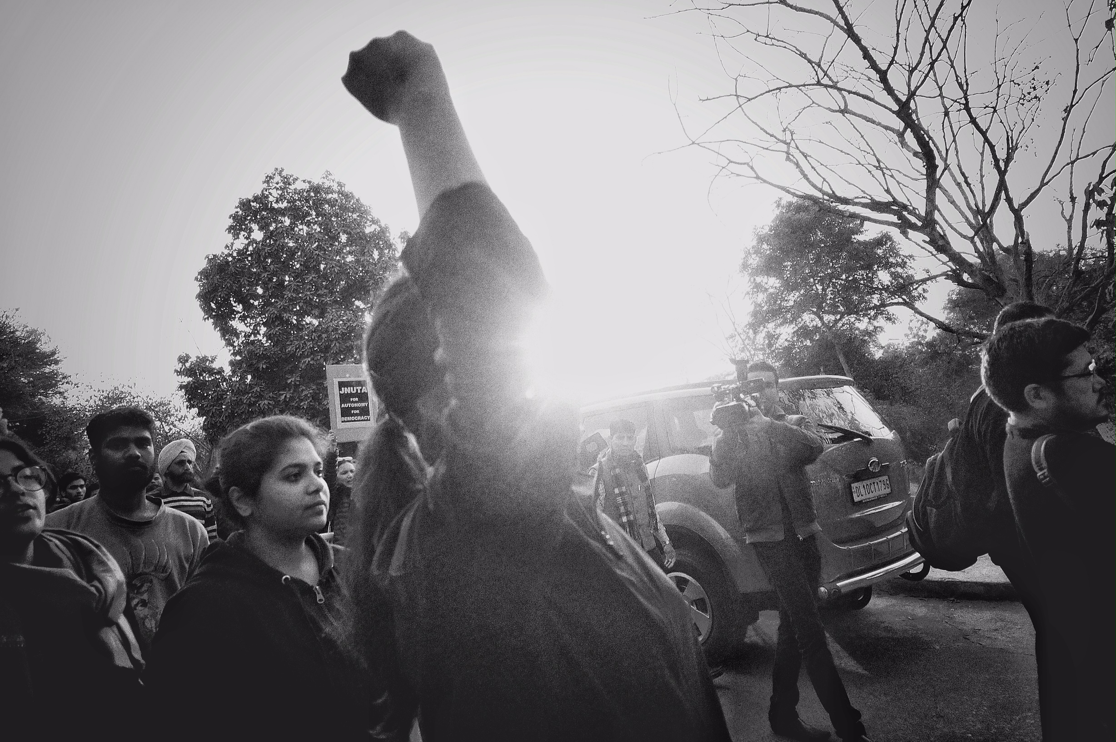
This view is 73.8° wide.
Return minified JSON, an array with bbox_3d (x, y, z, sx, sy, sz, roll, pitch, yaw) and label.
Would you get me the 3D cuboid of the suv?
[{"bbox_3d":[0.519,1.196,6.326,1.890,1.770,4.600,-1,-9,-42],"label":"suv"}]

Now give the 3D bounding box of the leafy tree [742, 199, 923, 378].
[{"bbox_3d":[7.600,-0.970,19.800,5.000,7.300,5.000,-7,-6,0],"label":"leafy tree"}]

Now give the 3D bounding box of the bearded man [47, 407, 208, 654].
[{"bbox_3d":[-1.170,0.957,2.100,0.530,1.720,0.340,-1,-9,-42],"label":"bearded man"}]

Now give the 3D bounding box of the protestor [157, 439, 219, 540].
[{"bbox_3d":[-2.190,1.285,4.400,0.340,1.780,0.520,-12,-8,41],"label":"protestor"}]

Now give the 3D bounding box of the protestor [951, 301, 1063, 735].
[{"bbox_3d":[1.490,0.637,2.170,0.380,1.720,0.520,-9,-7,15],"label":"protestor"}]

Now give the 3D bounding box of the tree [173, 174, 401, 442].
[{"bbox_3d":[-5.120,-0.230,14.900,4.900,7.800,4.800,-7,-6,0],"label":"tree"}]

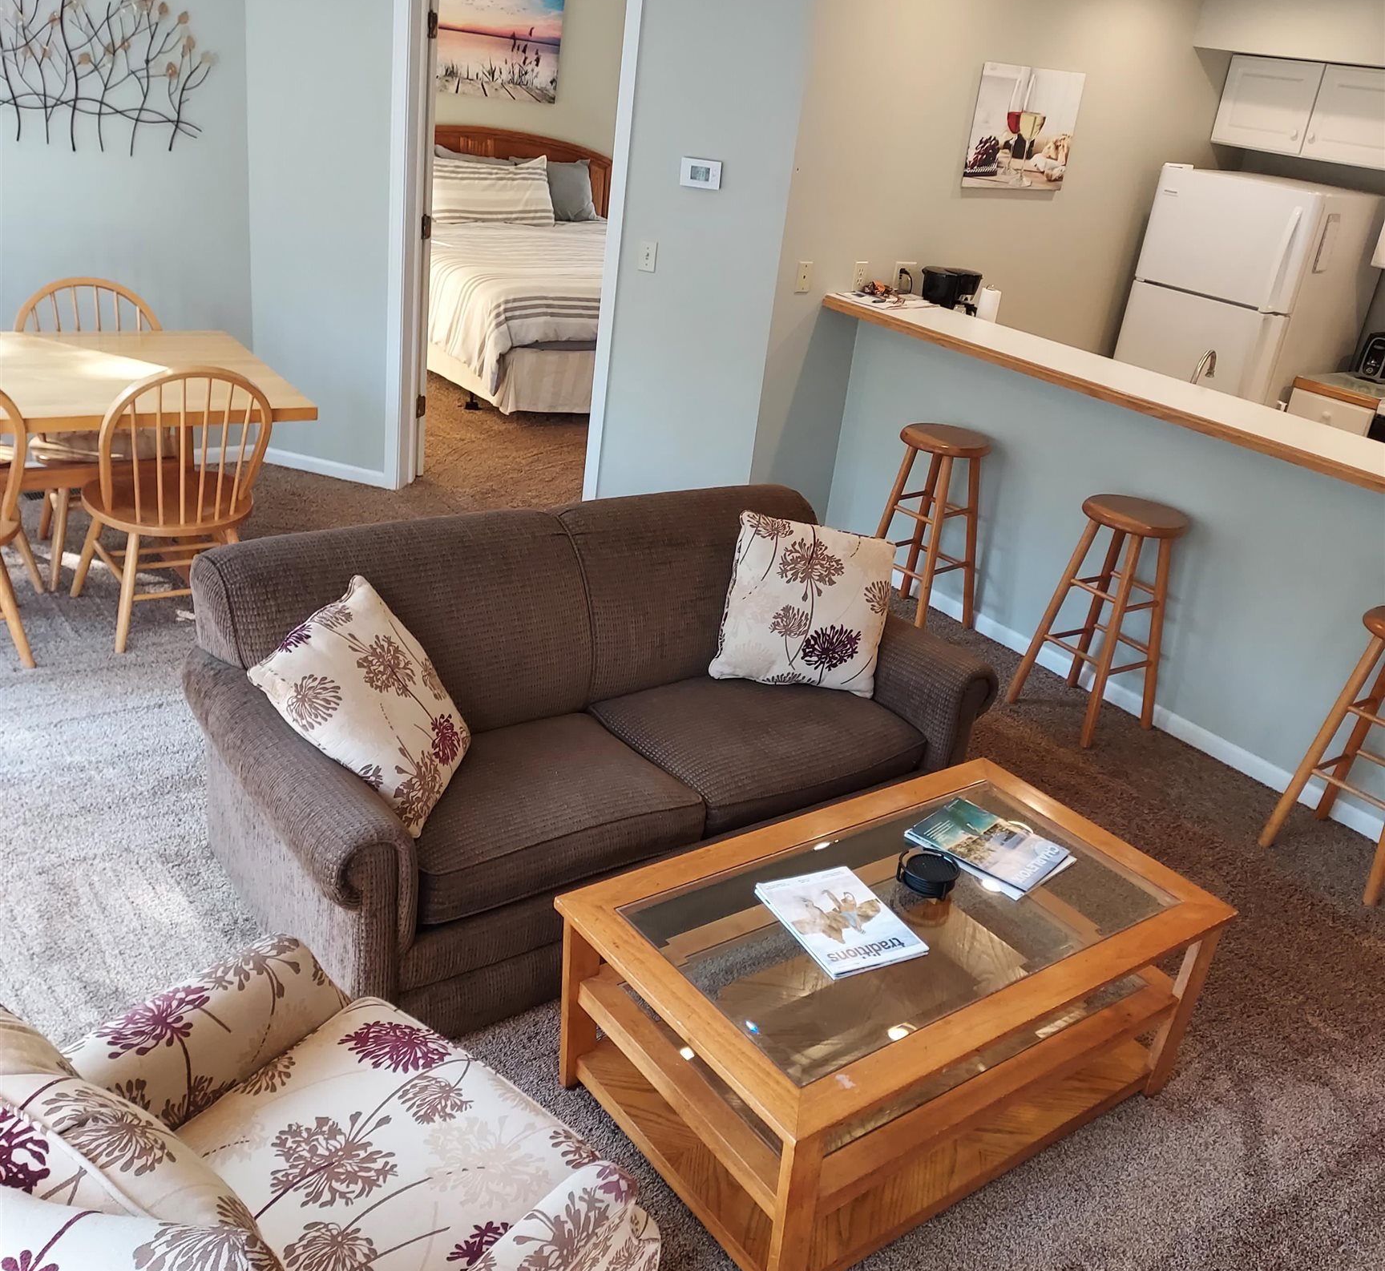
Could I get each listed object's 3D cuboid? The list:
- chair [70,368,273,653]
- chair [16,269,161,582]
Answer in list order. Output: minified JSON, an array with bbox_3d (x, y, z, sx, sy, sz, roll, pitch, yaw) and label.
[{"bbox_3d":[-1.606,-0.454,3.943,0.480,0.920,0.560,-10,30,-34],"label":"chair"},{"bbox_3d":[-1.987,-0.701,4.353,0.470,0.925,0.550,-10,30,-34],"label":"chair"}]

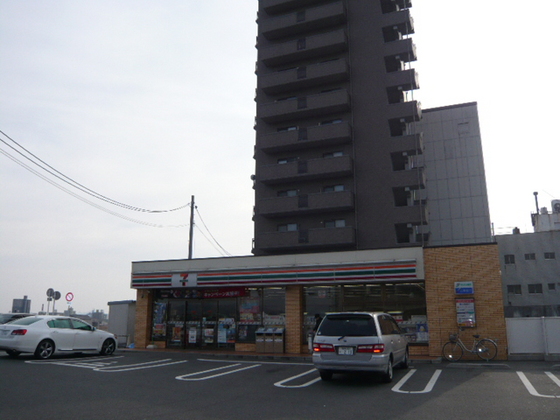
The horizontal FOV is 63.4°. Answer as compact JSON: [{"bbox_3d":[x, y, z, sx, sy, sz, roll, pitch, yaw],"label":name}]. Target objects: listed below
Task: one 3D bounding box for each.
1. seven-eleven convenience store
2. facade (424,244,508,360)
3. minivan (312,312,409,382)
[{"bbox_3d":[0.783,4.716,22.475,13.300,4.000,9.000,-5,-14,22],"label":"seven-eleven convenience store"},{"bbox_3d":[6.474,3.171,15.899,2.450,3.900,0.500,-5,-14,22],"label":"facade"},{"bbox_3d":[2.504,3.638,12.513,1.770,1.720,4.720,-6,-14,22],"label":"minivan"}]

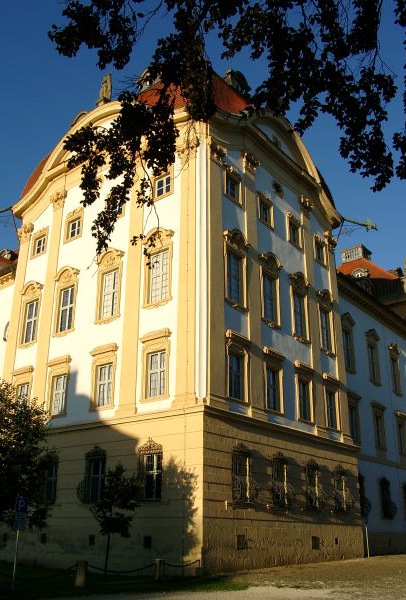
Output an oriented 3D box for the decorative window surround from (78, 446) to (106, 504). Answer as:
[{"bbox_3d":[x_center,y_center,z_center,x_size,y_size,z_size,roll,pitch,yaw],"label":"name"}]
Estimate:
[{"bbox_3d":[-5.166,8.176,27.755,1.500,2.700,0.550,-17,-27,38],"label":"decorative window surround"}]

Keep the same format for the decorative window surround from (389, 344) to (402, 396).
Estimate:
[{"bbox_3d":[18.751,6.892,58.219,0.362,4.908,2.377,-16,-27,35],"label":"decorative window surround"}]

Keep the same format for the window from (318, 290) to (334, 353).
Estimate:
[{"bbox_3d":[9.468,1.675,45.655,0.362,4.753,2.273,-16,-27,35],"label":"window"}]

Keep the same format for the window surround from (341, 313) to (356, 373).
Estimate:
[{"bbox_3d":[12.367,3.826,50.729,0.362,4.908,2.325,-16,-27,35],"label":"window surround"}]

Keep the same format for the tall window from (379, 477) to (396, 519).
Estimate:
[{"bbox_3d":[12.578,13.625,40.451,0.550,2.730,1.550,-15,-26,35],"label":"tall window"}]

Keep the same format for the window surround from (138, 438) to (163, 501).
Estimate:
[{"bbox_3d":[-2.523,7.992,27.877,1.500,2.850,0.400,-16,-27,34],"label":"window surround"}]

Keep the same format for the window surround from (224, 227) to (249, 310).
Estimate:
[{"bbox_3d":[1.649,-1.614,29.341,0.400,4.250,2.150,-15,-26,35],"label":"window surround"}]

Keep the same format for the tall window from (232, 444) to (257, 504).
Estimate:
[{"bbox_3d":[1.922,8.040,27.005,0.530,2.648,1.396,-16,-27,36],"label":"tall window"}]

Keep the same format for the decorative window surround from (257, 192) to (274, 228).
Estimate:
[{"bbox_3d":[4.390,-6.329,41.989,0.310,2.428,2.015,-16,-27,35],"label":"decorative window surround"}]

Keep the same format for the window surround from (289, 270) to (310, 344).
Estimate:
[{"bbox_3d":[6.174,0.339,37.535,0.450,4.600,2.200,-16,-27,34],"label":"window surround"}]

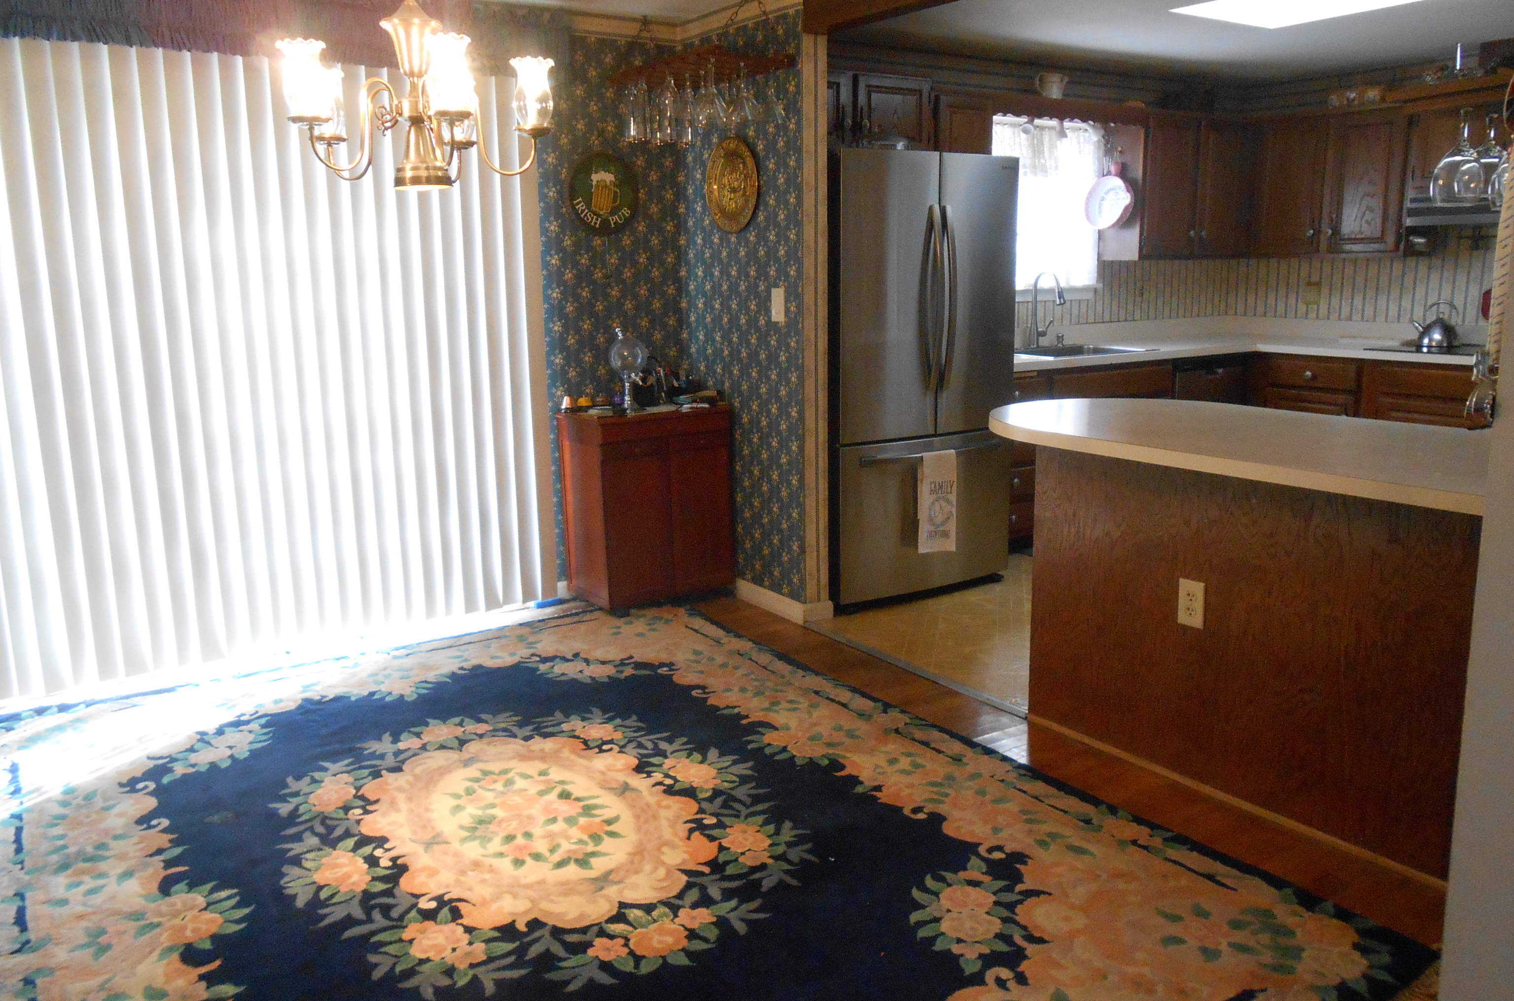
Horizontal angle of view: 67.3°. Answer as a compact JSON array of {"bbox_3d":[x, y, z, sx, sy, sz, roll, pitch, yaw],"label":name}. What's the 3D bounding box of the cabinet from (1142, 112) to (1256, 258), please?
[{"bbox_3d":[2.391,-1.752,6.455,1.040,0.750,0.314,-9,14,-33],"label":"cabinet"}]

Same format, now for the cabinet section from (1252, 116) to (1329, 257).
[{"bbox_3d":[3.023,-1.718,6.276,0.317,0.736,0.401,-8,13,-33],"label":"cabinet section"}]

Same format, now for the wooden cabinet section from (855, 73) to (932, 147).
[{"bbox_3d":[0.513,-1.674,5.028,0.416,0.327,0.307,-8,13,-33],"label":"wooden cabinet section"}]

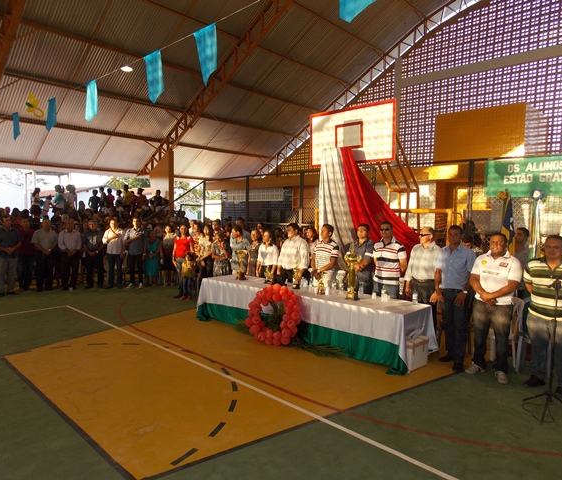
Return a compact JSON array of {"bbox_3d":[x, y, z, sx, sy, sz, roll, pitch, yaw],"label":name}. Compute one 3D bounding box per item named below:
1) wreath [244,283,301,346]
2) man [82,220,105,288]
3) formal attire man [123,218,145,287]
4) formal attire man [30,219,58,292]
[{"bbox_3d":[-0.112,1.114,6.331,0.900,0.930,0.270,3,-4,36],"label":"wreath"},{"bbox_3d":[-4.699,0.348,10.630,0.530,1.694,0.360,0,4,-20],"label":"man"},{"bbox_3d":[-3.708,0.319,10.708,0.530,1.770,0.360,0,4,-14],"label":"formal attire man"},{"bbox_3d":[-5.646,0.356,10.140,0.550,1.712,0.360,-2,4,-33],"label":"formal attire man"}]

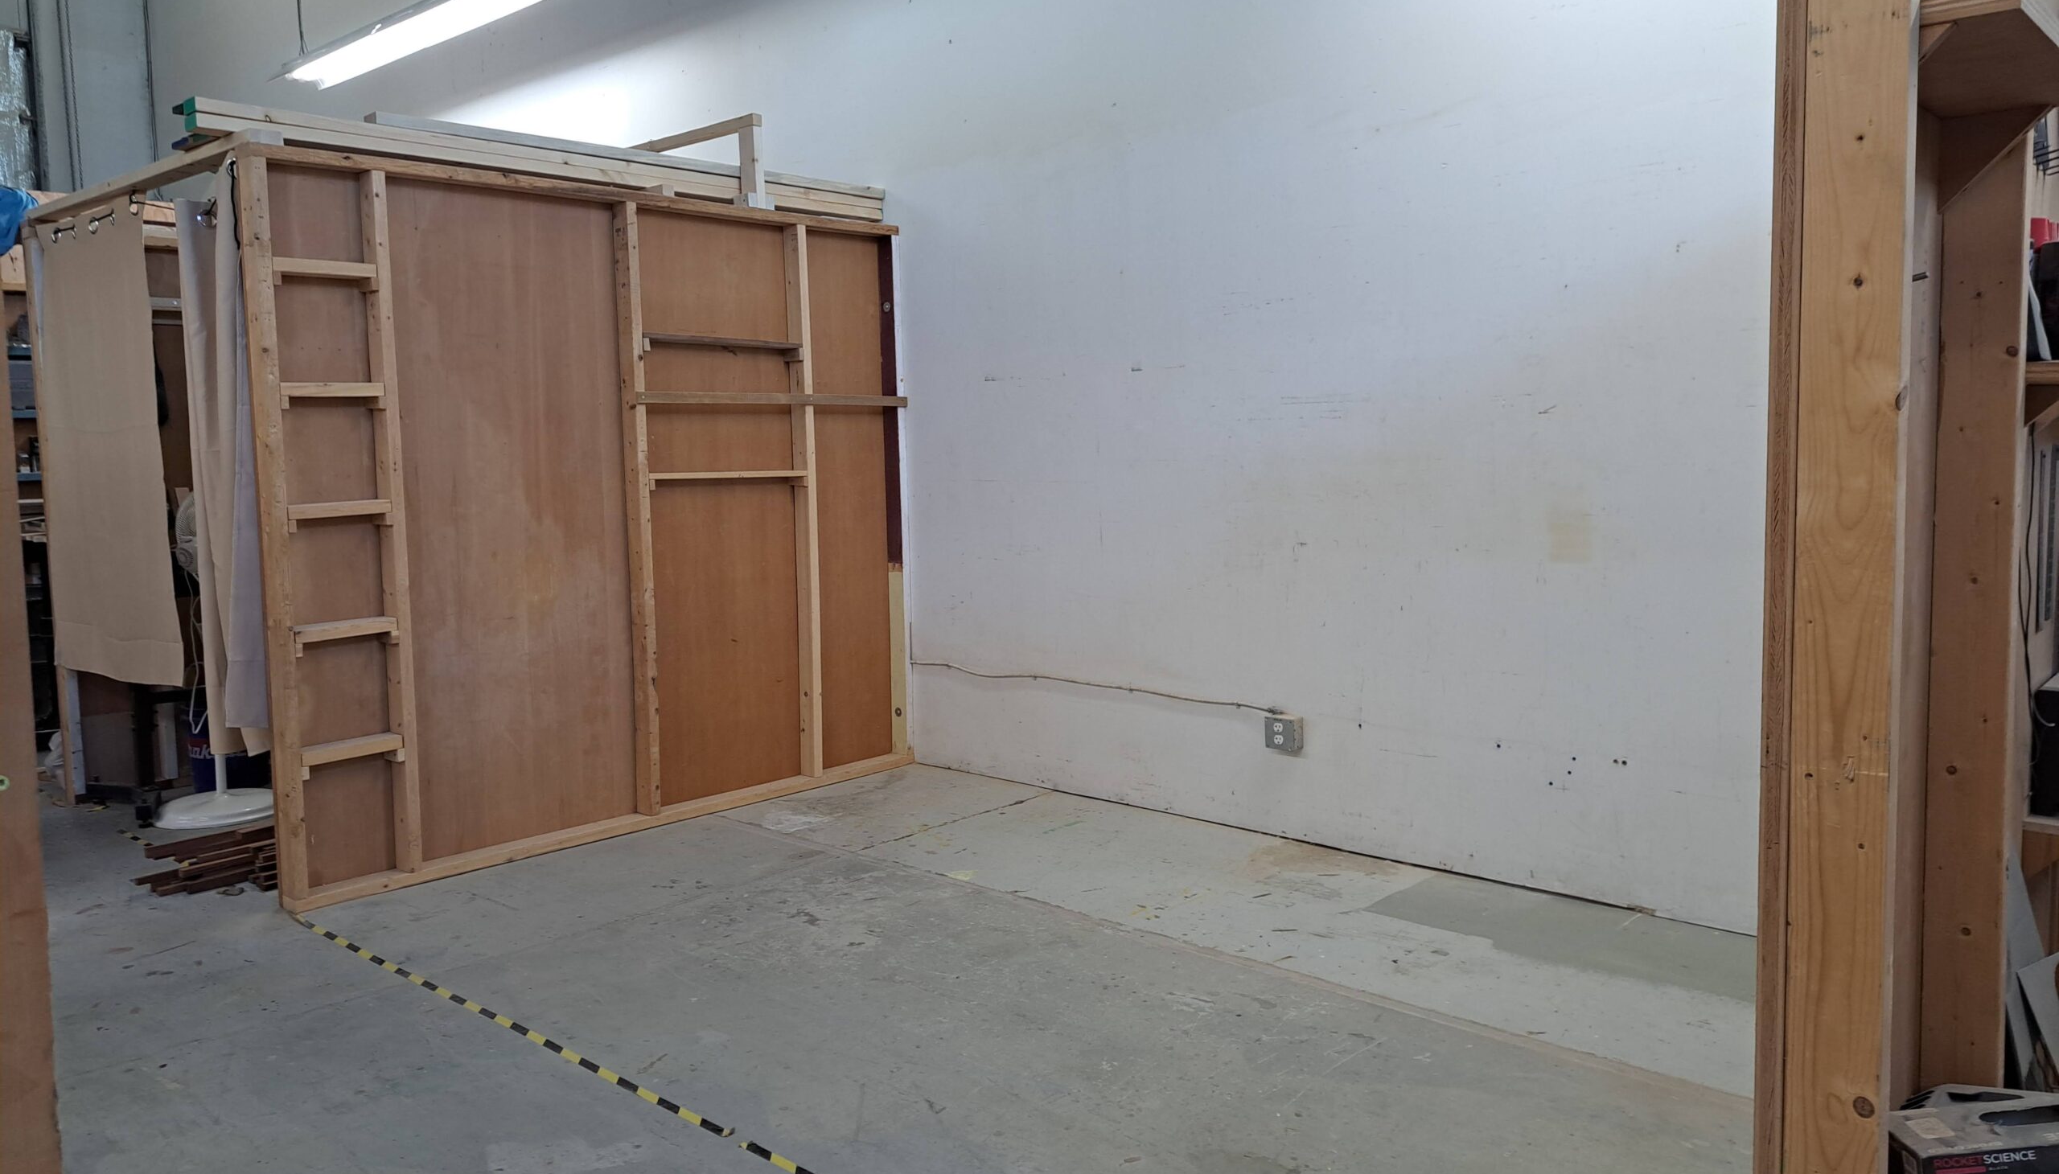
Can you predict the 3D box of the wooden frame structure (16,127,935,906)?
[{"bbox_3d":[-2.041,-0.446,5.486,2.030,2.430,2.440,5,8,41],"label":"wooden frame structure"}]

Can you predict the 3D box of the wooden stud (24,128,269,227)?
[{"bbox_3d":[-2.814,-1.261,4.505,2.000,0.038,0.089,5,8,41],"label":"wooden stud"}]

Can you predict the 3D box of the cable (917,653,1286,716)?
[{"bbox_3d":[0.171,0.364,5.248,1.750,0.036,0.016,5,8,41],"label":"cable"}]

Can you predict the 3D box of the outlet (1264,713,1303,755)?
[{"bbox_3d":[0.832,0.477,4.656,0.104,0.104,0.052,5,8,41],"label":"outlet"}]

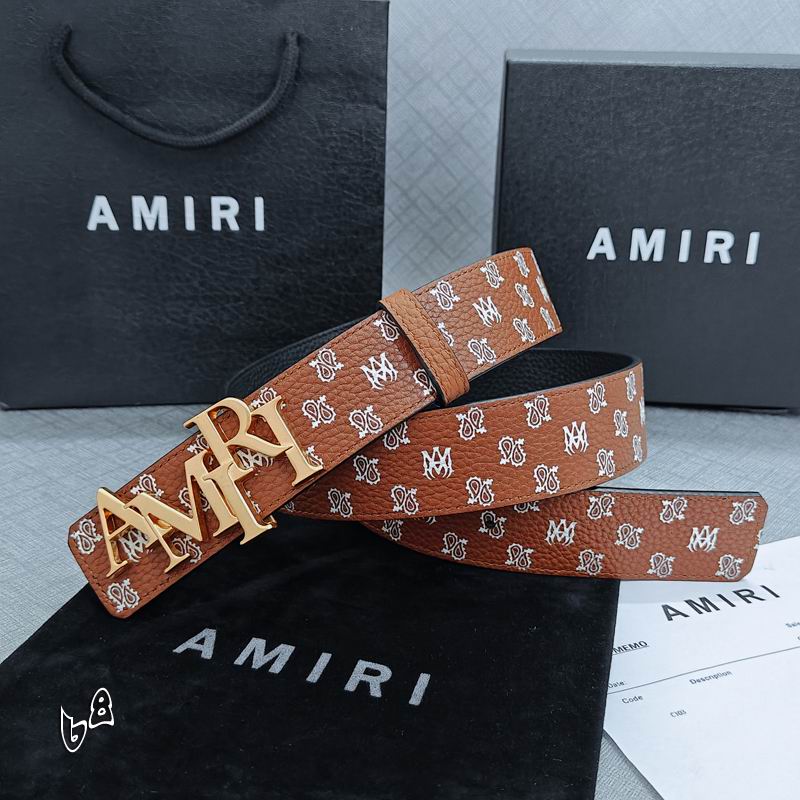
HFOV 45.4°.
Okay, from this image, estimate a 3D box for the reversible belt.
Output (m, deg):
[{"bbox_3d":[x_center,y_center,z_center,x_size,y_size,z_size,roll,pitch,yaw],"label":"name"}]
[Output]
[{"bbox_3d":[0.012,0.006,0.390,0.271,0.118,0.132,1,21,0],"label":"reversible belt"}]

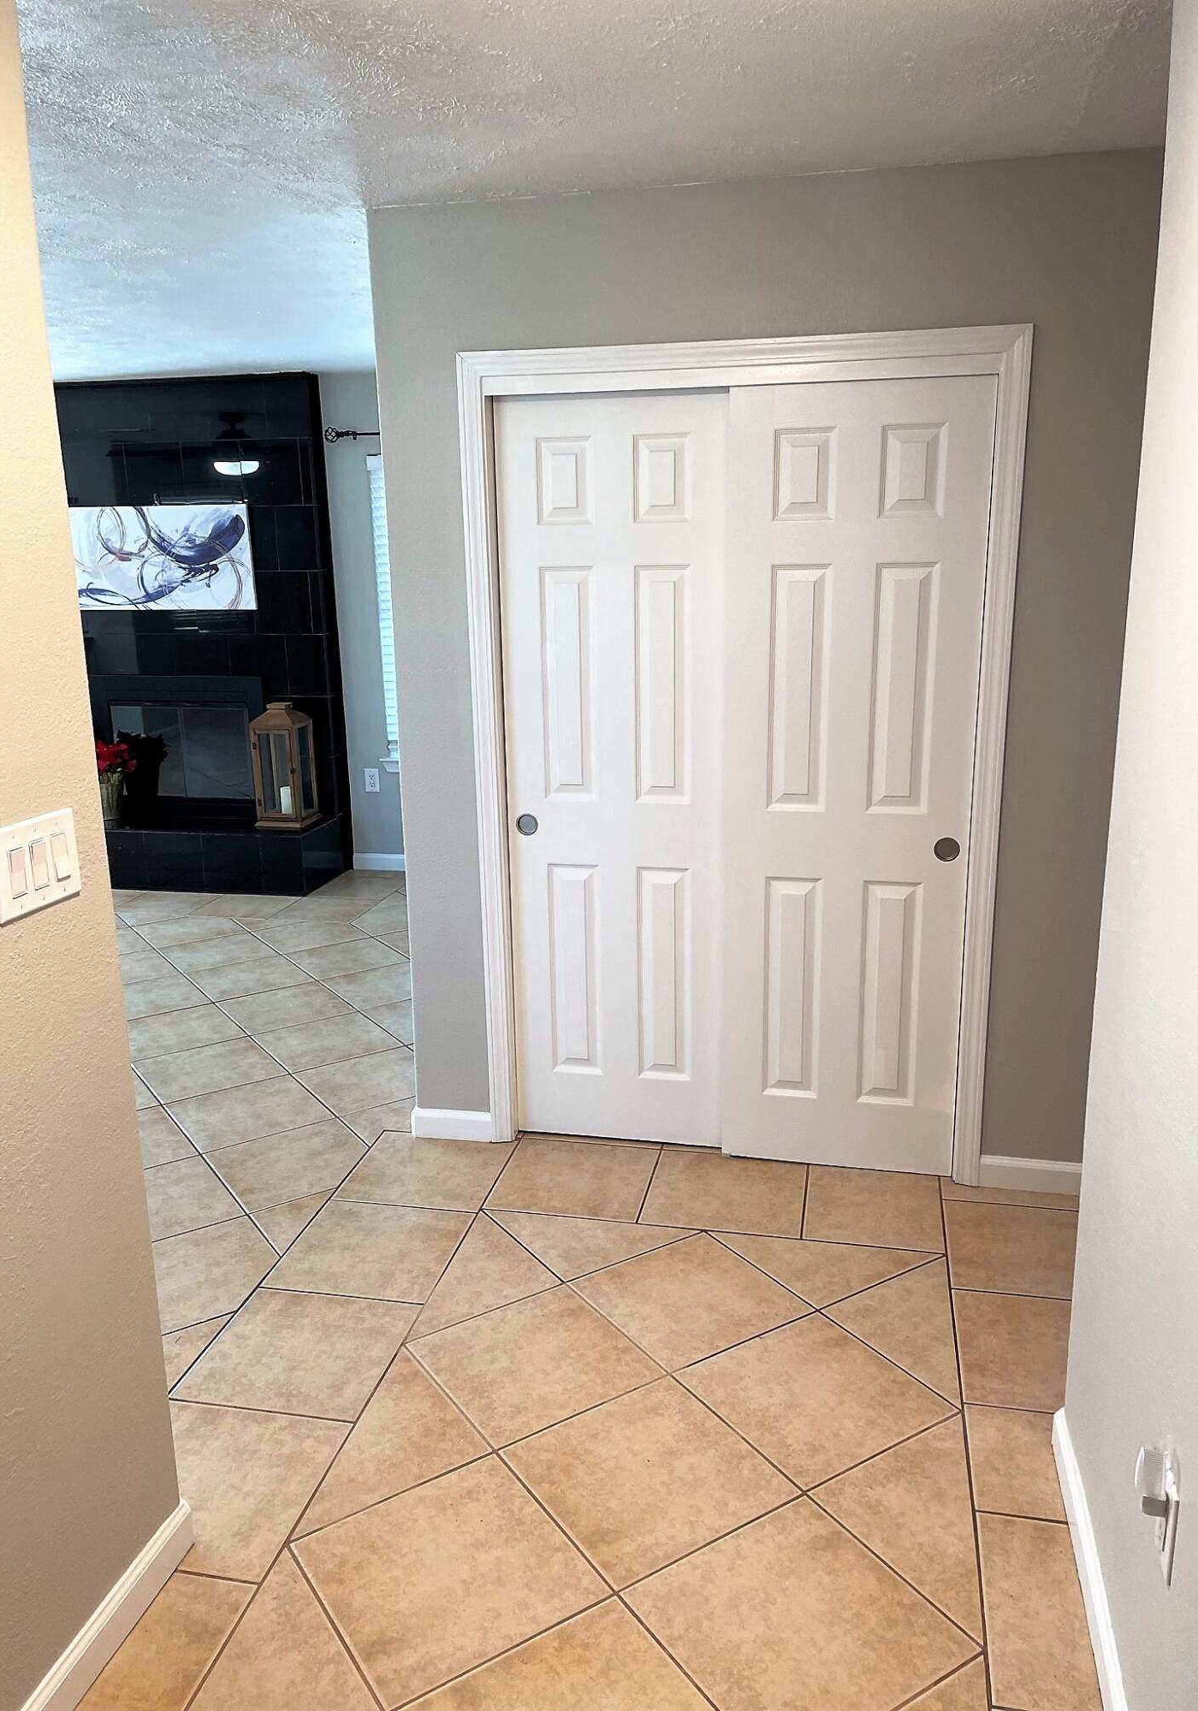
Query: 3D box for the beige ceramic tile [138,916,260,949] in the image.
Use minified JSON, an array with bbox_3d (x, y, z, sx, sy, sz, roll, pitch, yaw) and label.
[{"bbox_3d":[-1.823,0.329,5.725,0.398,0.010,0.398,-10,16,-32],"label":"beige ceramic tile"}]

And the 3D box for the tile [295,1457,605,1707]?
[{"bbox_3d":[-0.252,1.193,2.141,0.400,0.012,0.400,-10,16,-32],"label":"tile"}]

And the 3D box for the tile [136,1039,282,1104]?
[{"bbox_3d":[-1.271,0.698,4.186,0.398,0.010,0.398,-10,16,-32],"label":"tile"}]

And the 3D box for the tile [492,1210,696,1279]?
[{"bbox_3d":[-0.047,0.963,3.115,0.563,0.011,0.281,2,14,12],"label":"tile"}]

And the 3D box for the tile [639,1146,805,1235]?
[{"bbox_3d":[0.338,0.891,3.391,0.404,0.011,0.404,2,14,12],"label":"tile"}]

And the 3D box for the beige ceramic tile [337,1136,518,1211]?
[{"bbox_3d":[-0.461,0.857,3.489,0.394,0.010,0.398,2,14,12],"label":"beige ceramic tile"}]

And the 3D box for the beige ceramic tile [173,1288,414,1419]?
[{"bbox_3d":[-0.628,1.054,2.729,0.393,0.012,0.400,2,14,13],"label":"beige ceramic tile"}]

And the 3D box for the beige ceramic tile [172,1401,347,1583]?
[{"bbox_3d":[-0.709,1.149,2.346,0.393,0.012,0.400,2,14,13],"label":"beige ceramic tile"}]

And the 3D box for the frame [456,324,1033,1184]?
[{"bbox_3d":[0.336,-0.195,3.311,1.343,2.112,0.120,2,14,13],"label":"frame"}]

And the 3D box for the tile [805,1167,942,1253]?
[{"bbox_3d":[0.702,0.901,3.282,0.337,0.012,0.400,2,14,13],"label":"tile"}]

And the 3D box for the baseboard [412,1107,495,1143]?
[{"bbox_3d":[-0.418,0.766,3.655,0.240,0.087,0.015,2,14,12],"label":"baseboard"}]

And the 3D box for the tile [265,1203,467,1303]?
[{"bbox_3d":[-0.542,0.953,3.102,0.394,0.010,0.398,2,14,12],"label":"tile"}]

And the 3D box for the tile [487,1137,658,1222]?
[{"bbox_3d":[-0.063,0.867,3.427,0.398,0.010,0.398,2,14,12],"label":"tile"}]

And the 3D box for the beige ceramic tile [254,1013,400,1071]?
[{"bbox_3d":[-0.939,0.648,4.445,0.404,0.011,0.404,-9,16,-32],"label":"beige ceramic tile"}]

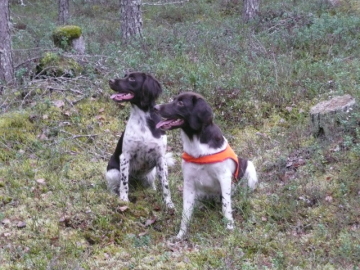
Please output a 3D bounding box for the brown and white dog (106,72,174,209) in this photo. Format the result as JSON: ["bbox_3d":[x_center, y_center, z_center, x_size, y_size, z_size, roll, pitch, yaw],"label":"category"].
[{"bbox_3d":[-0.195,-0.022,5.065,0.360,0.690,0.600,-4,13,-18],"label":"brown and white dog"}]

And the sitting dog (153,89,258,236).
[{"bbox_3d":[0.130,0.080,4.627,0.400,0.680,0.630,6,14,26],"label":"sitting dog"}]

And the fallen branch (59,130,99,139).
[{"bbox_3d":[-0.700,-0.003,6.483,0.280,0.040,0.080,0,12,0],"label":"fallen branch"}]

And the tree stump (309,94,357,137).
[{"bbox_3d":[1.090,-0.147,6.625,0.320,0.260,0.320,0,12,0],"label":"tree stump"}]

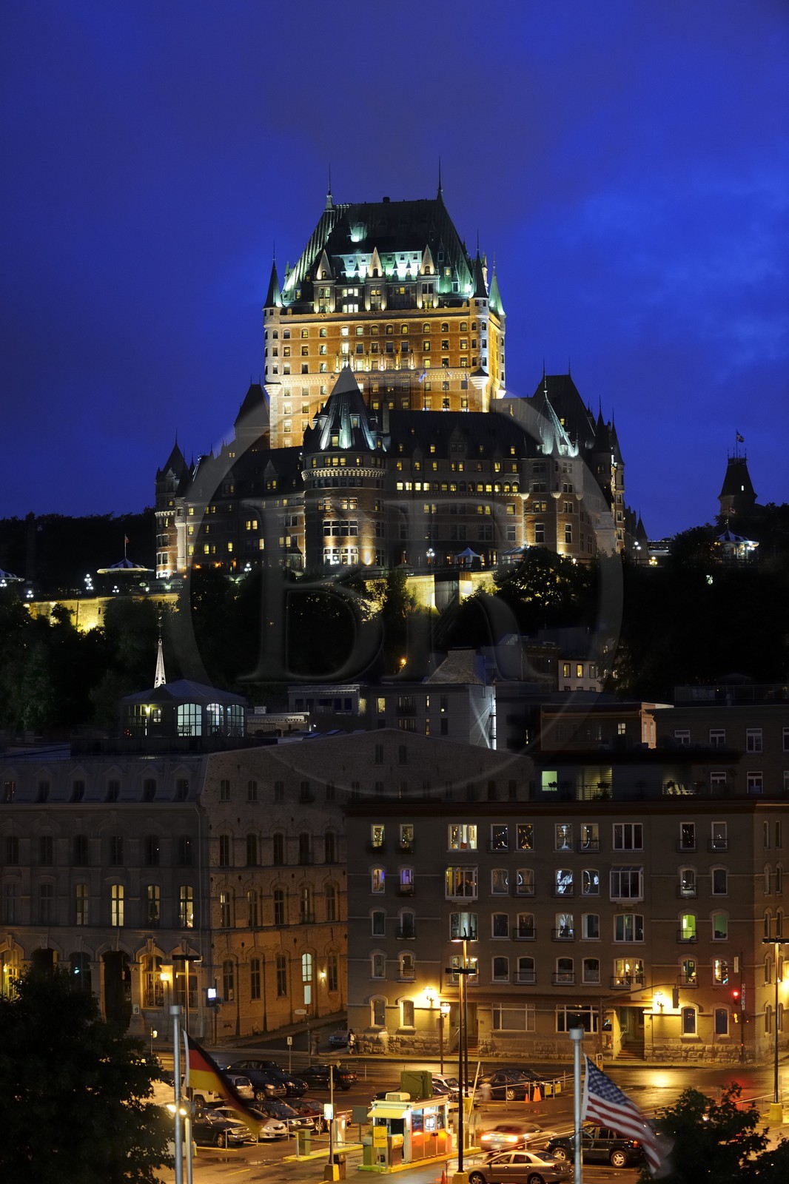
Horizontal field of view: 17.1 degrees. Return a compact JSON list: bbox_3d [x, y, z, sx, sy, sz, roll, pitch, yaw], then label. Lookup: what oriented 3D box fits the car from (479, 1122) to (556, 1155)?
[{"bbox_3d":[5.945,26.094,126.390,1.750,1.400,4.450,-3,-5,26],"label":"car"}]

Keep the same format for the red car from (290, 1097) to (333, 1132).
[{"bbox_3d":[-4.411,26.897,135.254,4.400,1.450,1.730,-4,-6,35],"label":"red car"}]

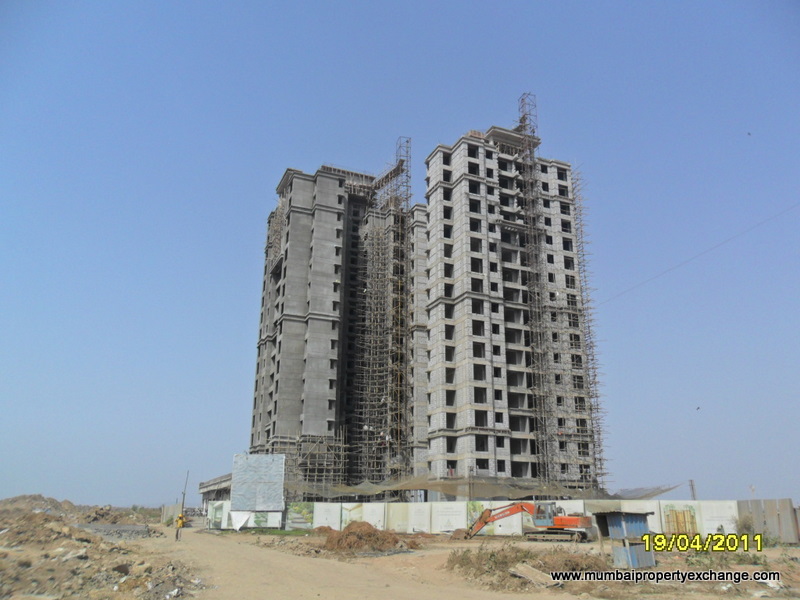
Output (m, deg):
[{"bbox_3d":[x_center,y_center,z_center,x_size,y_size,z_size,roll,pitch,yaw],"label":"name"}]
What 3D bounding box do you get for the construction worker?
[{"bbox_3d":[-14.365,14.985,41.107,0.660,1.700,0.420,7,-20,-17],"label":"construction worker"}]

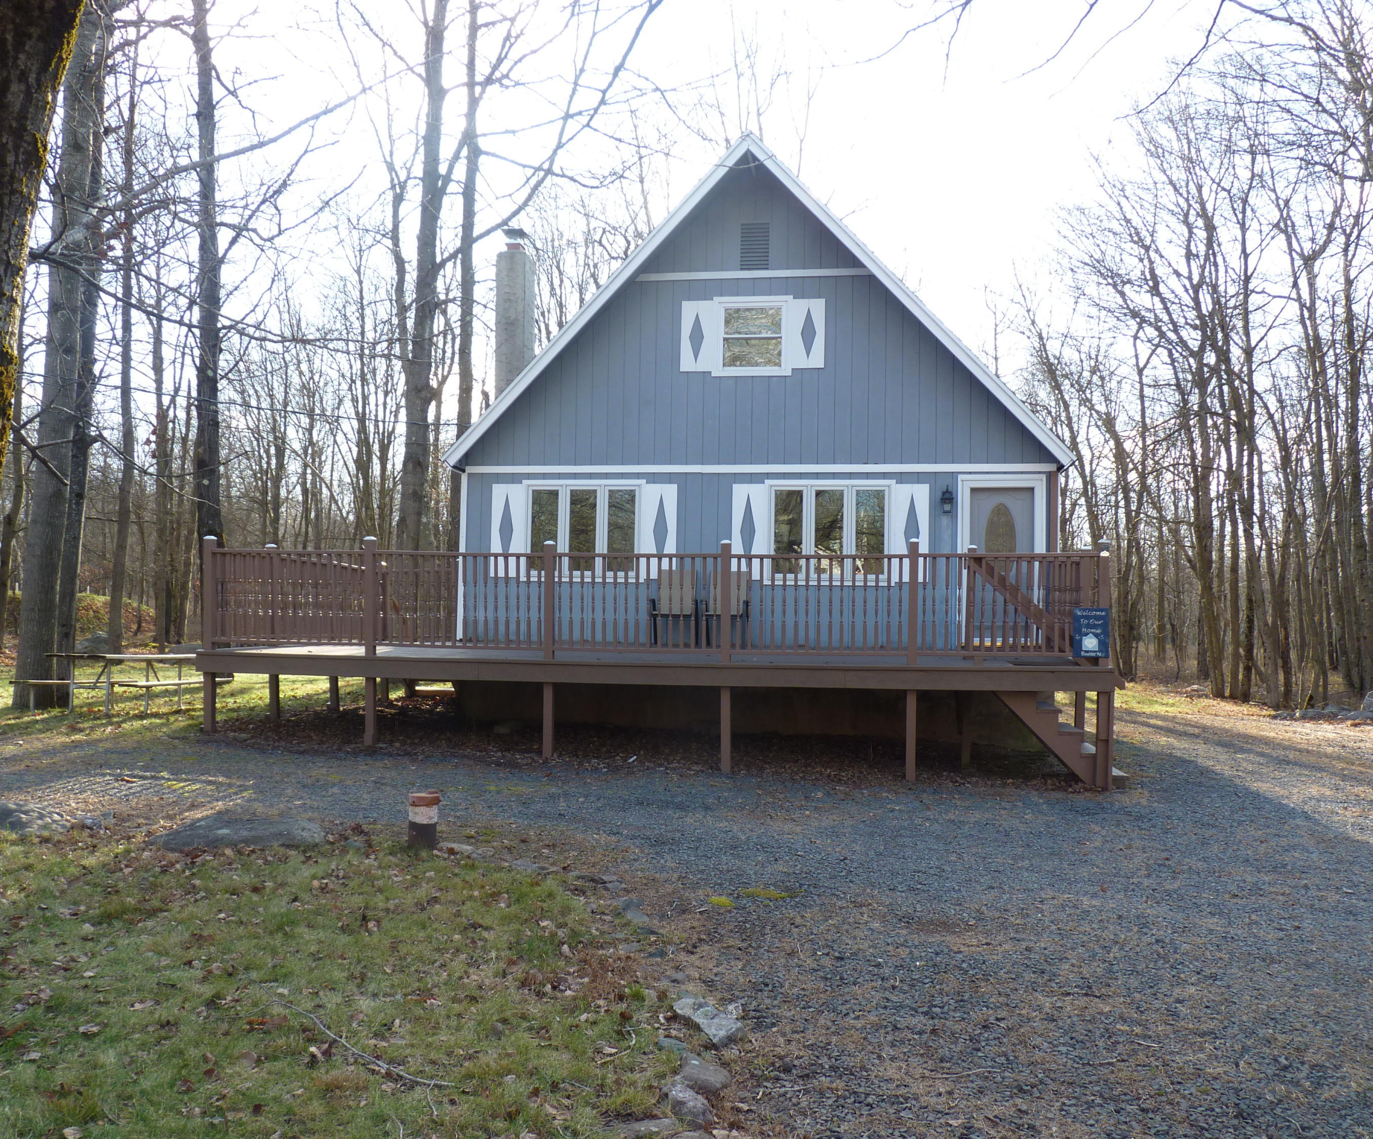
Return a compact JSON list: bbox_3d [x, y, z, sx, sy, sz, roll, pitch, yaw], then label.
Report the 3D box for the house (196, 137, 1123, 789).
[{"bbox_3d":[0.589,-1.560,17.085,8.820,7.350,12.470,1,-2,9],"label":"house"}]

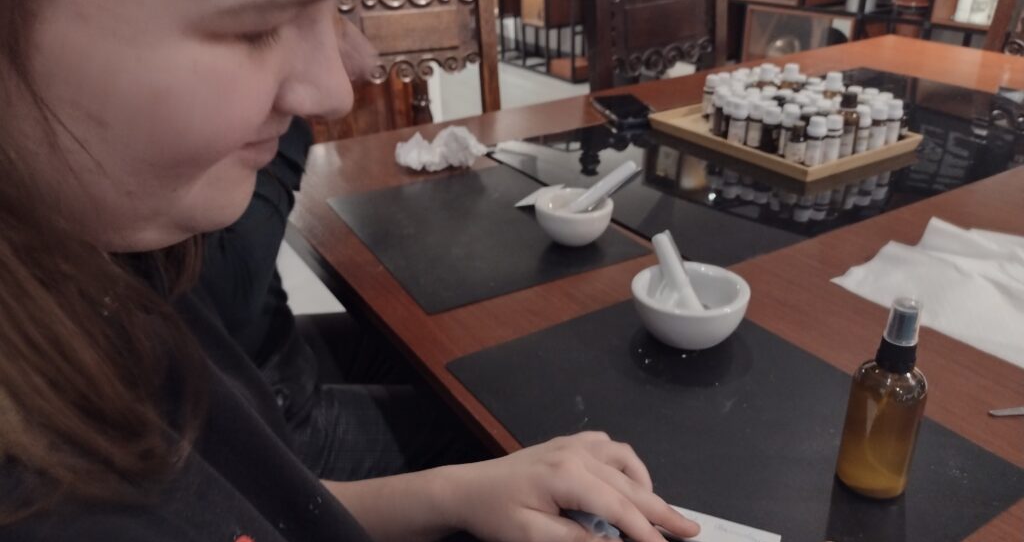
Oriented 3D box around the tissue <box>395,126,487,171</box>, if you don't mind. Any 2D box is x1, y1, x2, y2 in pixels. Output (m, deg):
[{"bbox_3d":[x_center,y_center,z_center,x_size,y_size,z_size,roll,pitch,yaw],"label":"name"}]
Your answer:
[{"bbox_3d":[-0.115,-0.207,1.280,0.147,0.054,0.092,-7,27,-12],"label":"tissue"}]

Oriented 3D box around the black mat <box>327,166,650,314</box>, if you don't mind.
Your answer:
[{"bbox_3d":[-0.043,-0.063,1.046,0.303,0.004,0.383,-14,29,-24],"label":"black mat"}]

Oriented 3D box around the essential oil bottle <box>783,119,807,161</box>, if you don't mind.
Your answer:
[{"bbox_3d":[0.430,-0.195,1.205,0.028,0.057,0.028,8,28,18],"label":"essential oil bottle"}]

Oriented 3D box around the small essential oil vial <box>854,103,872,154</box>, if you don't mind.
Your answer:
[{"bbox_3d":[0.533,-0.216,1.224,0.025,0.071,0.025,9,28,22],"label":"small essential oil vial"}]

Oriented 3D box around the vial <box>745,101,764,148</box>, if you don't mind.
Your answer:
[{"bbox_3d":[0.385,-0.231,1.267,0.025,0.071,0.025,5,27,16],"label":"vial"}]

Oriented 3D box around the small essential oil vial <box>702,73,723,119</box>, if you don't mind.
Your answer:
[{"bbox_3d":[0.356,-0.314,1.431,0.025,0.070,0.025,5,27,13],"label":"small essential oil vial"}]

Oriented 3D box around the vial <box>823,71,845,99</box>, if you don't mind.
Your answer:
[{"bbox_3d":[0.538,-0.286,1.344,0.031,0.089,0.031,8,28,20],"label":"vial"}]

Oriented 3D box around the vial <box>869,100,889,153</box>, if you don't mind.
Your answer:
[{"bbox_3d":[0.575,-0.228,1.247,0.025,0.071,0.025,11,29,23],"label":"vial"}]

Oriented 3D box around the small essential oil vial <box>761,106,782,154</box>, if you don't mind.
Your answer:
[{"bbox_3d":[0.402,-0.217,1.237,0.026,0.071,0.026,6,27,17],"label":"small essential oil vial"}]

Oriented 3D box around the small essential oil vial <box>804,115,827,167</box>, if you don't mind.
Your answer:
[{"bbox_3d":[0.451,-0.191,1.181,0.025,0.070,0.025,9,28,19],"label":"small essential oil vial"}]

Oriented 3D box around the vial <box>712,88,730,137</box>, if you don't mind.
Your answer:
[{"bbox_3d":[0.351,-0.270,1.347,0.025,0.074,0.025,4,27,14],"label":"vial"}]

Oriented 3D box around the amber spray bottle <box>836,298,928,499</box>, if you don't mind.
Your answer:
[{"bbox_3d":[0.264,0.088,0.562,0.048,0.143,0.048,11,29,26],"label":"amber spray bottle"}]

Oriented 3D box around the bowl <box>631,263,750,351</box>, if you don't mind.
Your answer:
[{"bbox_3d":[0.171,0.038,0.771,0.111,0.054,0.111,5,27,13],"label":"bowl"}]

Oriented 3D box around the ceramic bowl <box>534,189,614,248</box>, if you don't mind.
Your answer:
[{"bbox_3d":[0.077,-0.062,0.989,0.096,0.051,0.096,-1,26,4],"label":"ceramic bowl"}]

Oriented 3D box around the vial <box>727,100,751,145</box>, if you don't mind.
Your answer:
[{"bbox_3d":[0.364,-0.239,1.284,0.026,0.067,0.026,6,28,15],"label":"vial"}]

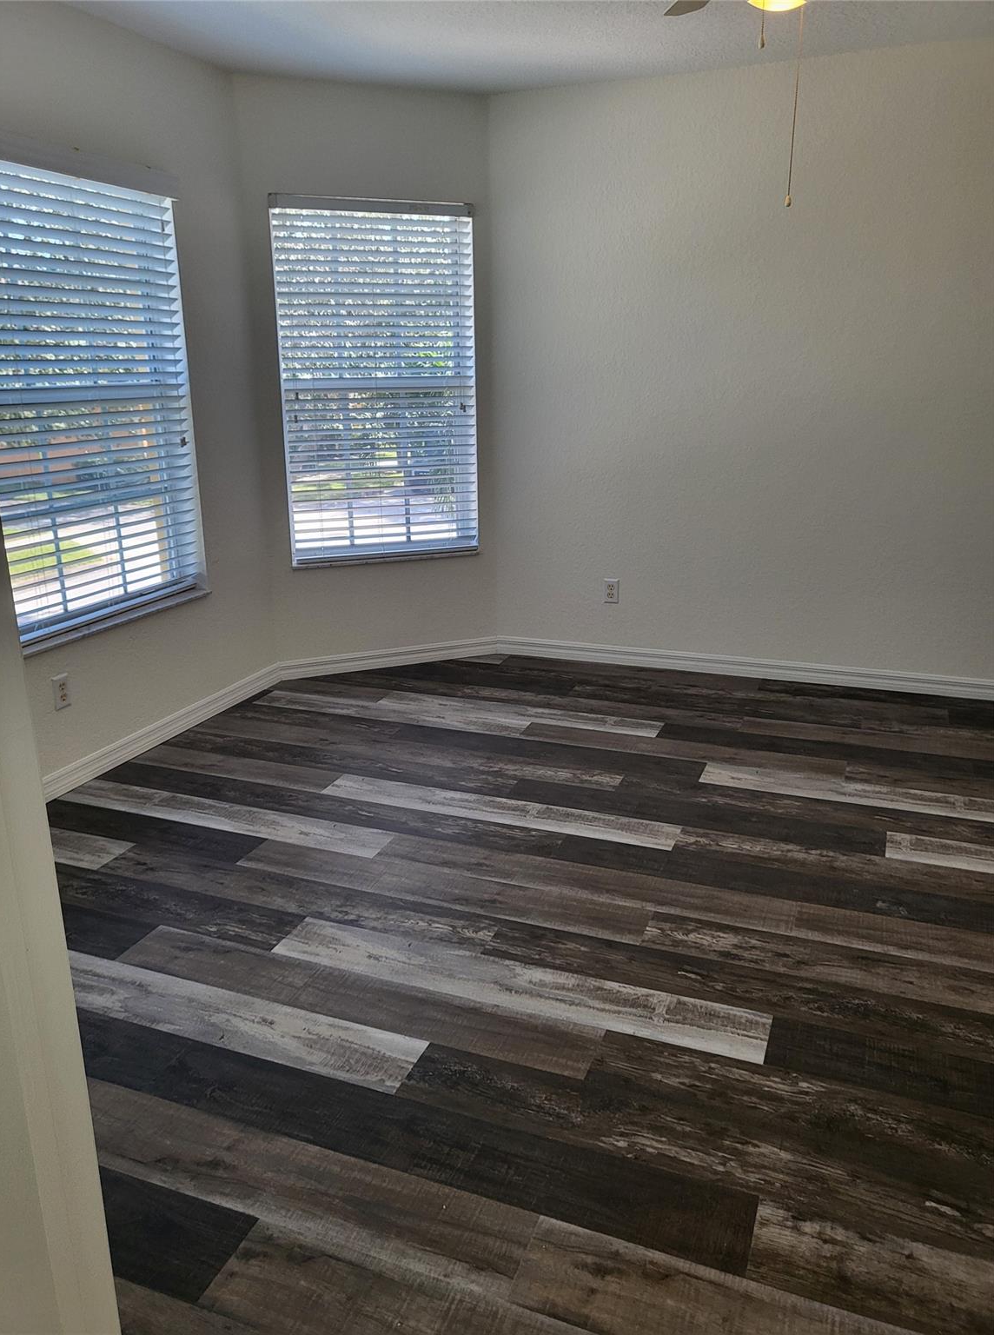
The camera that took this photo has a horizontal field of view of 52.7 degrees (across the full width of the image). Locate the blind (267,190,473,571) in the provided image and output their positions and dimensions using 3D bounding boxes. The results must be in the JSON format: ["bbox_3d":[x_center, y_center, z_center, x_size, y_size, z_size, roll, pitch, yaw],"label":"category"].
[{"bbox_3d":[-0.525,-1.283,4.560,0.905,1.550,0.075,-7,18,-20],"label":"blind"}]

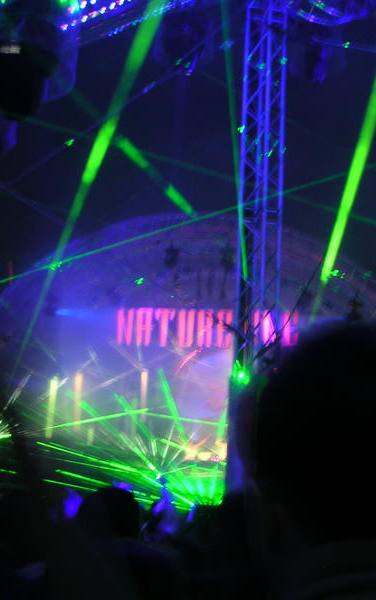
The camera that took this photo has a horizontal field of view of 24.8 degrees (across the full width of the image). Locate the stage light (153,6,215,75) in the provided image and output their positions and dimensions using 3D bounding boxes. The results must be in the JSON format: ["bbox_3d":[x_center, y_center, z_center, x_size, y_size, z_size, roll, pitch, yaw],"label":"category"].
[{"bbox_3d":[-0.036,-2.650,8.800,0.530,0.580,0.460,3,-13,0],"label":"stage light"}]

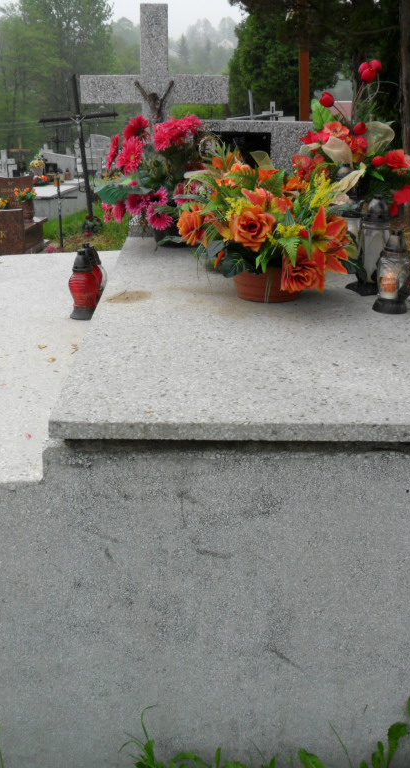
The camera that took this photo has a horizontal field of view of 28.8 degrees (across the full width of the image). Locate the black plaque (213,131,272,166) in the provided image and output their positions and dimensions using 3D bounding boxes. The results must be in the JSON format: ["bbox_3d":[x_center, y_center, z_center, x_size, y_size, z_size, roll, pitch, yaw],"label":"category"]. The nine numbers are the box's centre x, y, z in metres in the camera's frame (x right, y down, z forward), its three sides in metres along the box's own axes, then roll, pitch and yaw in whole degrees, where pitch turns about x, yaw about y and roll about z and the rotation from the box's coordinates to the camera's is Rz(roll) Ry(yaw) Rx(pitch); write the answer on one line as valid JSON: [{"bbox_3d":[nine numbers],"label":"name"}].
[{"bbox_3d":[0.137,-0.954,3.383,0.286,0.210,0.020,0,20,0],"label":"black plaque"}]

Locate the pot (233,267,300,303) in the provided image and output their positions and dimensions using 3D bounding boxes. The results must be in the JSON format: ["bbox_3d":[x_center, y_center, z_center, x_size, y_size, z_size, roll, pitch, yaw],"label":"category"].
[{"bbox_3d":[0.194,-0.340,2.561,0.215,0.115,0.215,0,21,0],"label":"pot"}]

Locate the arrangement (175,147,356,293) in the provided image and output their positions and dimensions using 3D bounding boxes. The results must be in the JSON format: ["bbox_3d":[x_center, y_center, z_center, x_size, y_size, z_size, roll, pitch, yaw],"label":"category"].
[{"bbox_3d":[0.182,-0.509,2.481,0.540,0.430,0.430,0,21,0],"label":"arrangement"}]

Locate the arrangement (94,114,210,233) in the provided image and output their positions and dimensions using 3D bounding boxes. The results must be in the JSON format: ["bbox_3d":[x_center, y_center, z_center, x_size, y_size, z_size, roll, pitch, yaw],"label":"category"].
[{"bbox_3d":[-0.205,-0.857,3.269,0.480,0.460,0.380,0,21,0],"label":"arrangement"}]

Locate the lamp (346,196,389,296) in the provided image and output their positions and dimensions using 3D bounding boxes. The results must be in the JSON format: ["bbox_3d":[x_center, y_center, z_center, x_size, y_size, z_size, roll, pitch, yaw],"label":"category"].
[{"bbox_3d":[0.544,-0.453,2.582,0.150,0.294,0.150,0,20,0],"label":"lamp"}]

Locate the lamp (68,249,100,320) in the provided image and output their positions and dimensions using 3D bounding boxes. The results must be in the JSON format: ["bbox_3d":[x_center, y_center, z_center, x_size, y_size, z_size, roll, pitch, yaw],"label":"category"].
[{"bbox_3d":[-0.423,-0.354,2.786,0.108,0.240,0.108,0,21,0],"label":"lamp"}]

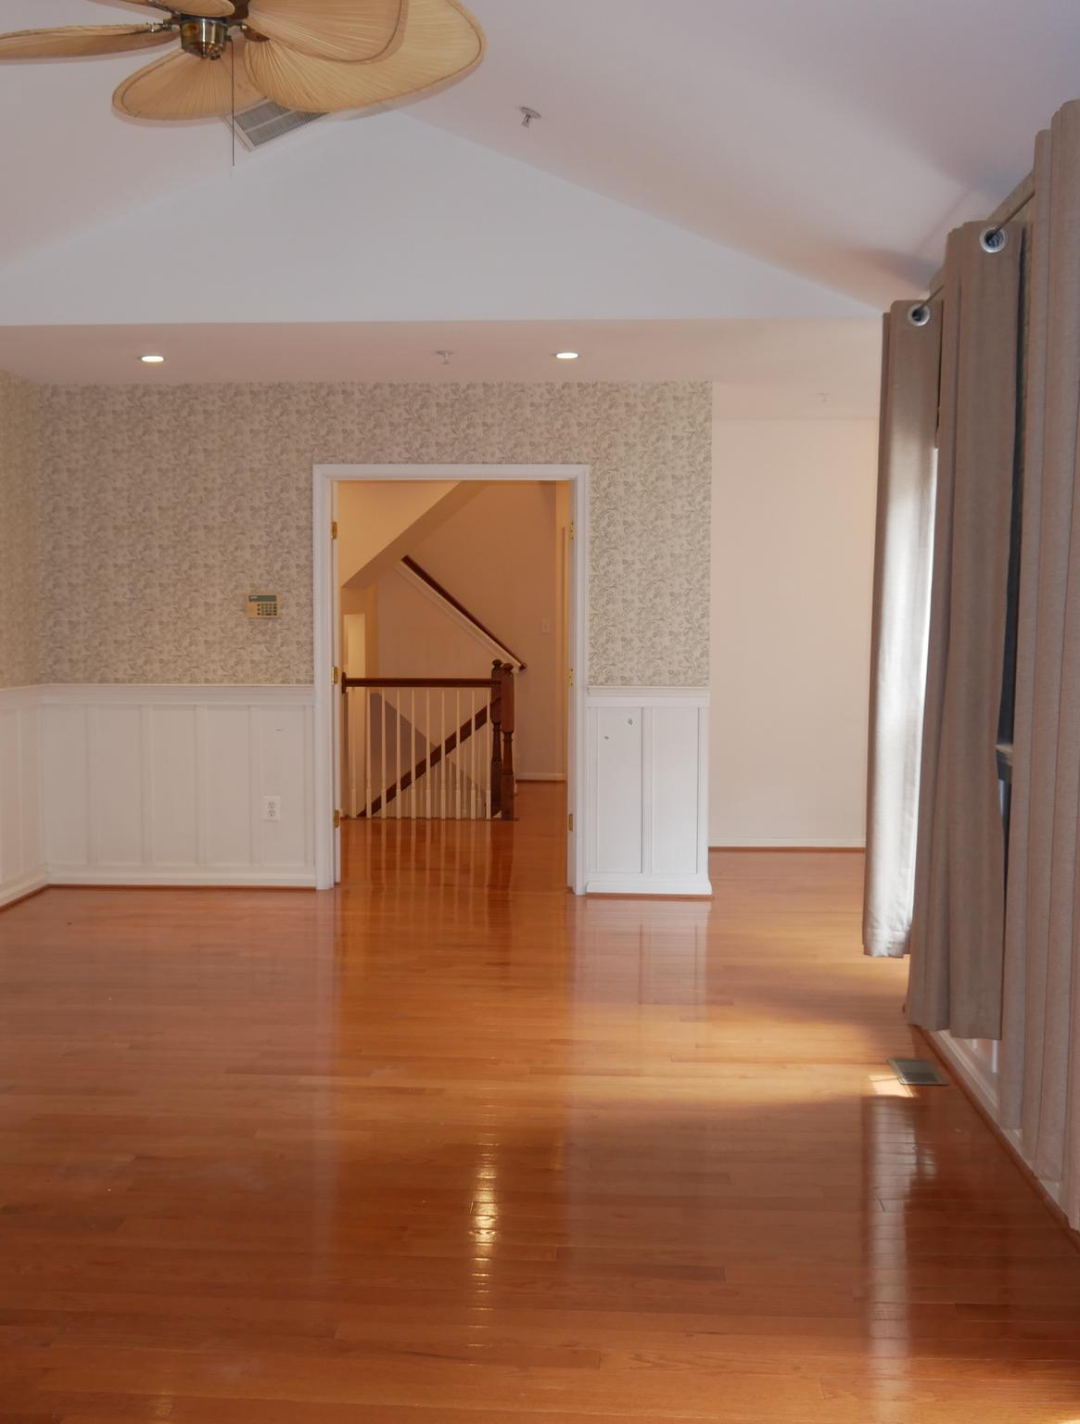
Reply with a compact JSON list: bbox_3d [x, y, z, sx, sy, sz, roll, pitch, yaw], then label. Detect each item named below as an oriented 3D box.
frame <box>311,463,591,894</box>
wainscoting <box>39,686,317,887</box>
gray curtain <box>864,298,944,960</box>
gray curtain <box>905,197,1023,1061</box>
[{"bbox_3d":[-0.437,-0.159,7.533,1.350,2.095,0.150,0,3,3],"label":"frame"},{"bbox_3d":[-1.780,0.373,7.580,1.330,1.010,0.050,0,3,3],"label":"wainscoting"},{"bbox_3d":[1.190,-0.258,5.093,0.190,2.130,0.350,0,3,3],"label":"gray curtain"},{"bbox_3d":[1.140,-0.202,4.146,0.200,2.130,0.340,0,3,3],"label":"gray curtain"}]

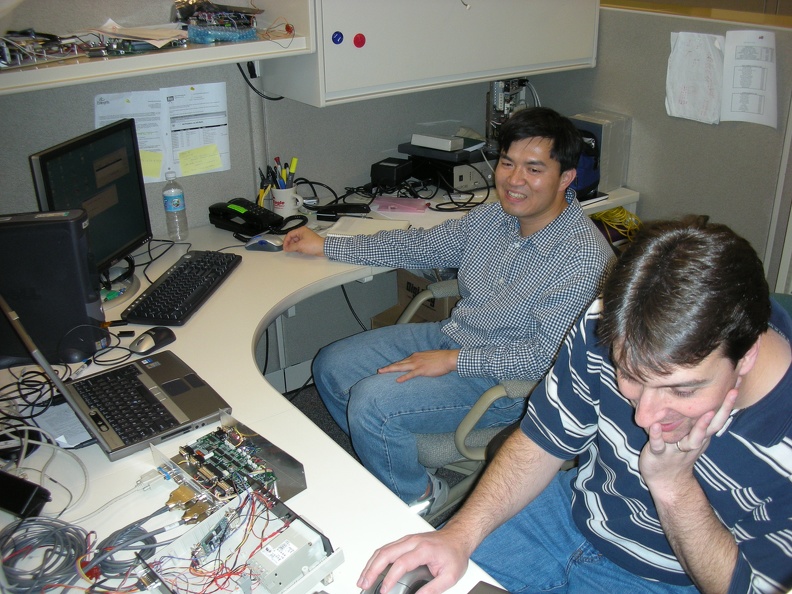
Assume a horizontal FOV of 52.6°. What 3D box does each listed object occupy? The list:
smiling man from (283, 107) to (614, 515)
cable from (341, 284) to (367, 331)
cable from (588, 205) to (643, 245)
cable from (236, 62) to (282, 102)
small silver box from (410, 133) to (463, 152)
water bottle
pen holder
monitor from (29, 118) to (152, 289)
[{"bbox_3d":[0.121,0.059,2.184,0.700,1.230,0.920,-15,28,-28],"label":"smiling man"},{"bbox_3d":[-0.149,0.038,2.828,0.090,0.175,0.040,-18,30,-32],"label":"cable"},{"bbox_3d":[0.771,-0.241,2.795,0.190,0.125,0.110,-18,30,-32],"label":"cable"},{"bbox_3d":[-0.421,-0.653,2.430,0.130,0.120,0.060,-18,30,-32],"label":"cable"},{"bbox_3d":[0.154,-0.572,2.948,0.184,0.041,0.073,20,32,37],"label":"small silver box"},{"bbox_3d":[-0.678,-0.275,2.451,0.067,0.212,0.067,-8,26,-15],"label":"water bottle"},{"bbox_3d":[-0.353,-0.317,2.659,0.113,0.097,0.084,-5,25,-7],"label":"pen holder"},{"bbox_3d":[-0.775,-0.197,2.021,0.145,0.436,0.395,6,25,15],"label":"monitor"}]

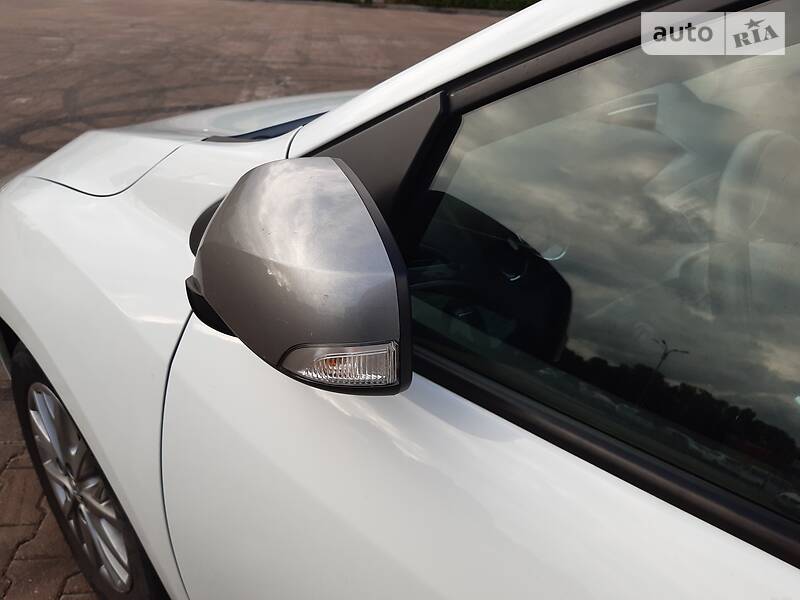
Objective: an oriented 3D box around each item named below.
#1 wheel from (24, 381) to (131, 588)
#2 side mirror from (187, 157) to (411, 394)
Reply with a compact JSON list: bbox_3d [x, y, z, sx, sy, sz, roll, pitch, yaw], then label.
[{"bbox_3d":[-0.571,0.341,1.235,0.435,0.435,0.185,26,34,35],"label":"wheel"},{"bbox_3d":[-0.086,-0.034,0.465,0.120,0.155,0.220,-7,30,-23],"label":"side mirror"}]

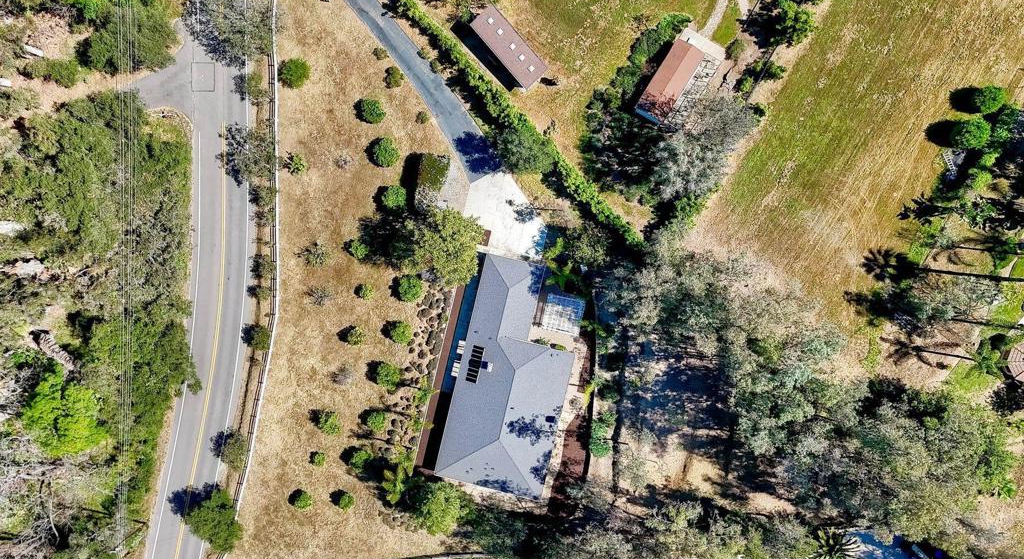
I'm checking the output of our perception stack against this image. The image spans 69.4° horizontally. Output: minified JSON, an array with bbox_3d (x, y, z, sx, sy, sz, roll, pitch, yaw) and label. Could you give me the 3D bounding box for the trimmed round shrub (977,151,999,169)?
[{"bbox_3d":[66.260,-16.700,102.950,2.500,2.100,2.500,0,90,0],"label":"trimmed round shrub"}]

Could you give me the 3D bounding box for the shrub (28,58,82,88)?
[{"bbox_3d":[-63.450,-28.630,102.800,7.200,2.400,3.900,0,90,0],"label":"shrub"}]

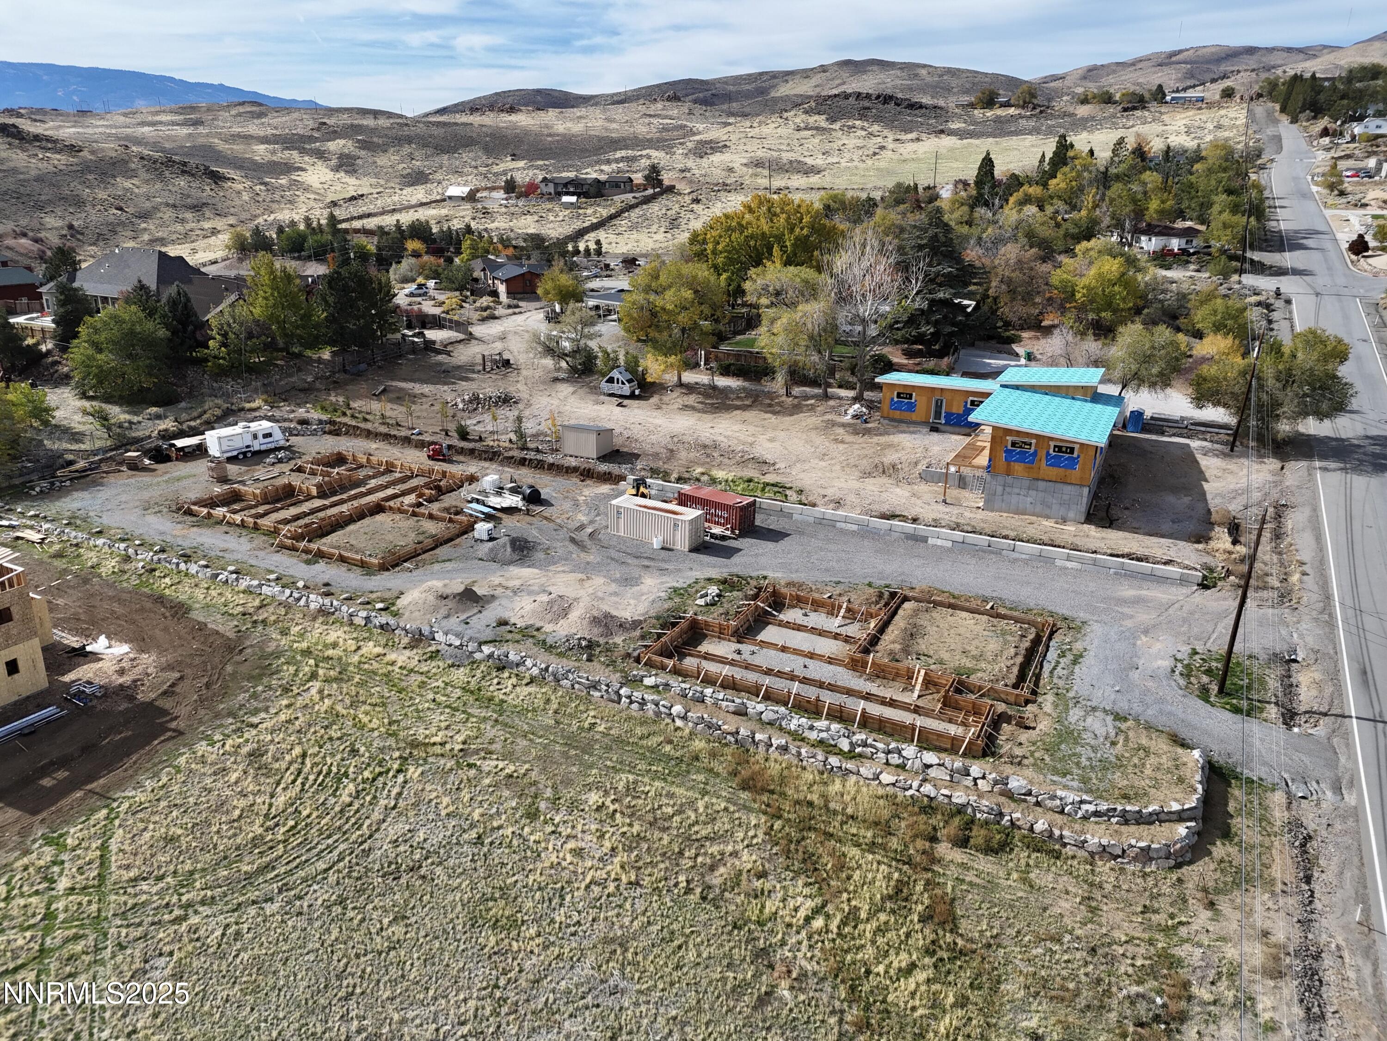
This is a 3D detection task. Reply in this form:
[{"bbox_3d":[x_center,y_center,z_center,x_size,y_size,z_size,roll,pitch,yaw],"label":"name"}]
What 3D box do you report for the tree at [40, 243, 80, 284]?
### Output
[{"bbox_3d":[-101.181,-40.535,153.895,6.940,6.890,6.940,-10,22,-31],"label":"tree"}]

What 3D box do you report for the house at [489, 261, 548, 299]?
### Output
[{"bbox_3d":[-28.388,-38.741,156.279,8.800,4.800,9.500,-7,21,-21],"label":"house"}]

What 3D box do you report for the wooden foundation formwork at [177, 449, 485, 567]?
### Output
[{"bbox_3d":[-28.703,-1.584,82.552,24.800,1.000,21.000,10,21,24],"label":"wooden foundation formwork"}]

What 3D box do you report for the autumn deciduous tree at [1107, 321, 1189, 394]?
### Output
[{"bbox_3d":[43.909,-15.619,92.894,7.510,6.900,7.510,10,20,24],"label":"autumn deciduous tree"}]

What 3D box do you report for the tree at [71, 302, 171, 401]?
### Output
[{"bbox_3d":[-65.328,-19.060,109.263,10.600,10.567,10.600,0,19,0],"label":"tree"}]

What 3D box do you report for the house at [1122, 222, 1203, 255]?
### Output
[{"bbox_3d":[83.543,-50.039,170.578,13.500,4.700,9.000,10,21,26],"label":"house"}]

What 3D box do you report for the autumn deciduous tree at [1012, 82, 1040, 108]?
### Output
[{"bbox_3d":[179.143,-229.159,517.881,15.350,12.570,14.880,1,20,0],"label":"autumn deciduous tree"}]

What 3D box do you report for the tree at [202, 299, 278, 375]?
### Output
[{"bbox_3d":[-58.620,-23.744,124.314,9.630,9.330,9.340,1,20,0],"label":"tree"}]

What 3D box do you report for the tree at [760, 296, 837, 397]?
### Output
[{"bbox_3d":[11.555,-19.089,105.718,8.350,10.810,8.090,1,20,0],"label":"tree"}]

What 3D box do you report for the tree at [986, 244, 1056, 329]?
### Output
[{"bbox_3d":[43.387,-31.054,127.293,9.030,10.790,8.760,1,20,0],"label":"tree"}]

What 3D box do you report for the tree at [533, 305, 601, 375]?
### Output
[{"bbox_3d":[-15.492,-22.160,118.022,8.090,8.070,7.850,1,20,0],"label":"tree"}]

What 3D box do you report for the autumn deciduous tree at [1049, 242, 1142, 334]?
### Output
[{"bbox_3d":[48.400,-28.006,115.314,11.090,10.520,11.090,9,20,21],"label":"autumn deciduous tree"}]

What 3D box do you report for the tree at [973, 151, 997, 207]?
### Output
[{"bbox_3d":[61.883,-71.899,204.039,4.800,11.925,4.800,0,19,0],"label":"tree"}]

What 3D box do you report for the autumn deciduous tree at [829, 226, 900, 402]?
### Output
[{"bbox_3d":[17.793,-21.012,99.105,7.800,17.604,7.800,0,19,0],"label":"autumn deciduous tree"}]

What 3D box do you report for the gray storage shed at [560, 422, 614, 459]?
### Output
[{"bbox_3d":[-10.195,-8.041,94.953,3.900,2.850,3.700,10,22,26],"label":"gray storage shed"}]

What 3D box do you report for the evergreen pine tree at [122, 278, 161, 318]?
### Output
[{"bbox_3d":[-72.082,-27.412,125.683,5.520,8.220,5.520,-9,21,-28],"label":"evergreen pine tree"}]

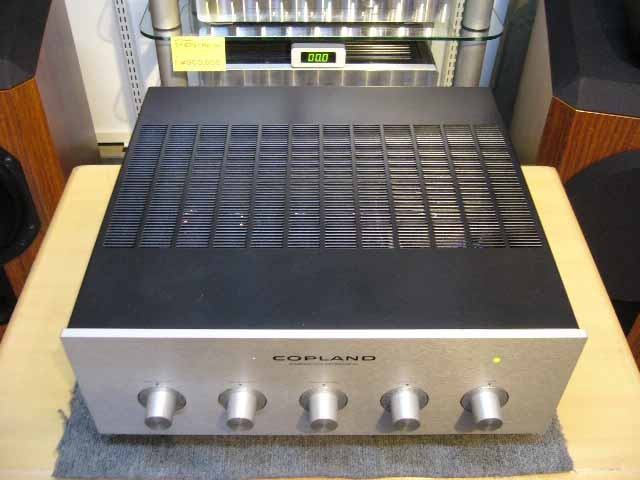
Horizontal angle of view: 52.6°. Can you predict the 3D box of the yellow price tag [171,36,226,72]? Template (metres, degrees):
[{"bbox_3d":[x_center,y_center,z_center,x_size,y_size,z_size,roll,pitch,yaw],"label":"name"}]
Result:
[{"bbox_3d":[-0.204,-0.314,1.095,0.091,0.060,0.002,0,29,-1],"label":"yellow price tag"}]

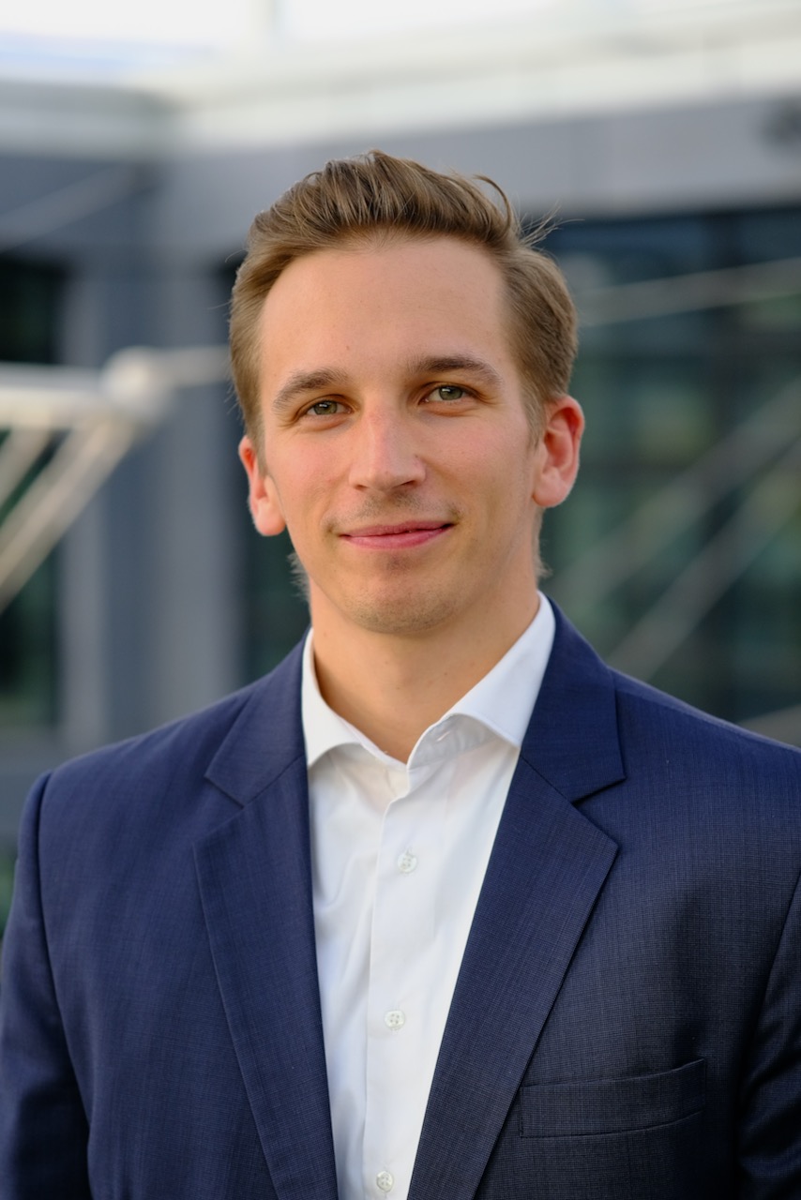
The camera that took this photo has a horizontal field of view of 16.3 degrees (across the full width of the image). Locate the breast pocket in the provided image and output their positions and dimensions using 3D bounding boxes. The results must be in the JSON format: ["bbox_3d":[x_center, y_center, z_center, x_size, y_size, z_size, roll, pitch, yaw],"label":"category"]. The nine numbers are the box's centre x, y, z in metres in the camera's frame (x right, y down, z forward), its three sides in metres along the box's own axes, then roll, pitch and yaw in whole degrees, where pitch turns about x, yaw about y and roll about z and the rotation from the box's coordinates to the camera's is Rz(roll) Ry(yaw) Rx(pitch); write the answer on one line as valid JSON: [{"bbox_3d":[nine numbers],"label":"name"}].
[{"bbox_3d":[0.108,0.254,1.430,0.100,0.036,0.018,-3,-2,-9],"label":"breast pocket"}]

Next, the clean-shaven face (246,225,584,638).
[{"bbox_3d":[0.007,-0.083,1.448,0.178,0.208,0.135,-7,-3,5],"label":"clean-shaven face"}]

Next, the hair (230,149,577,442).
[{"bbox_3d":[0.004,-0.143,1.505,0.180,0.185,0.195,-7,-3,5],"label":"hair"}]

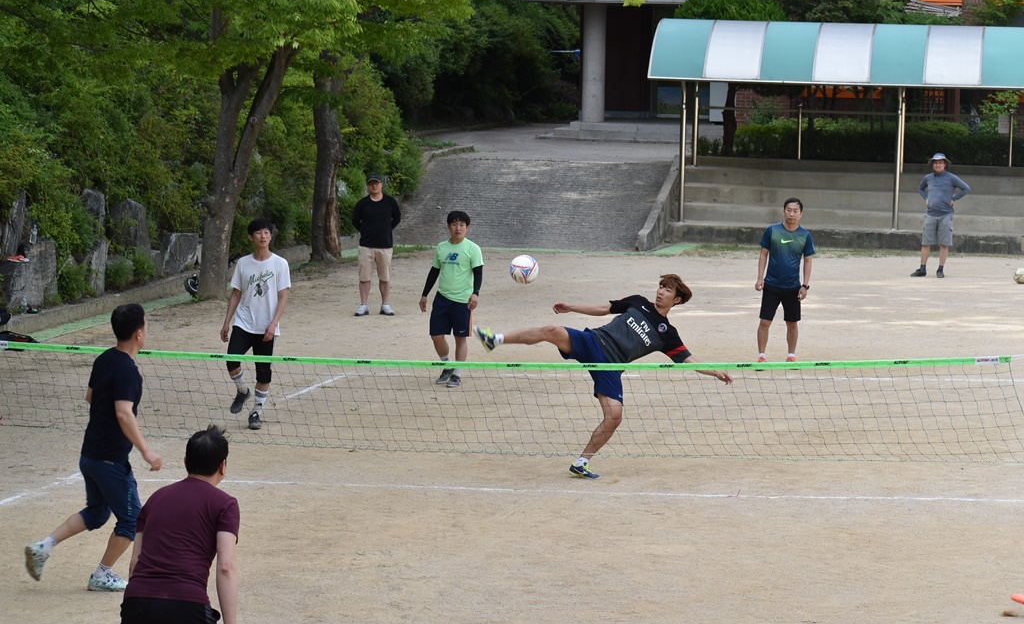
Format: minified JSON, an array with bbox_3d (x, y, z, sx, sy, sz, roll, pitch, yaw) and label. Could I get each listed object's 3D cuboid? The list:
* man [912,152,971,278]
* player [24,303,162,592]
[{"bbox_3d":[6.130,-1.379,42.700,0.800,1.780,0.420,2,5,14],"label":"man"},{"bbox_3d":[-2.444,0.791,17.450,0.950,1.690,0.620,-4,6,-42],"label":"player"}]

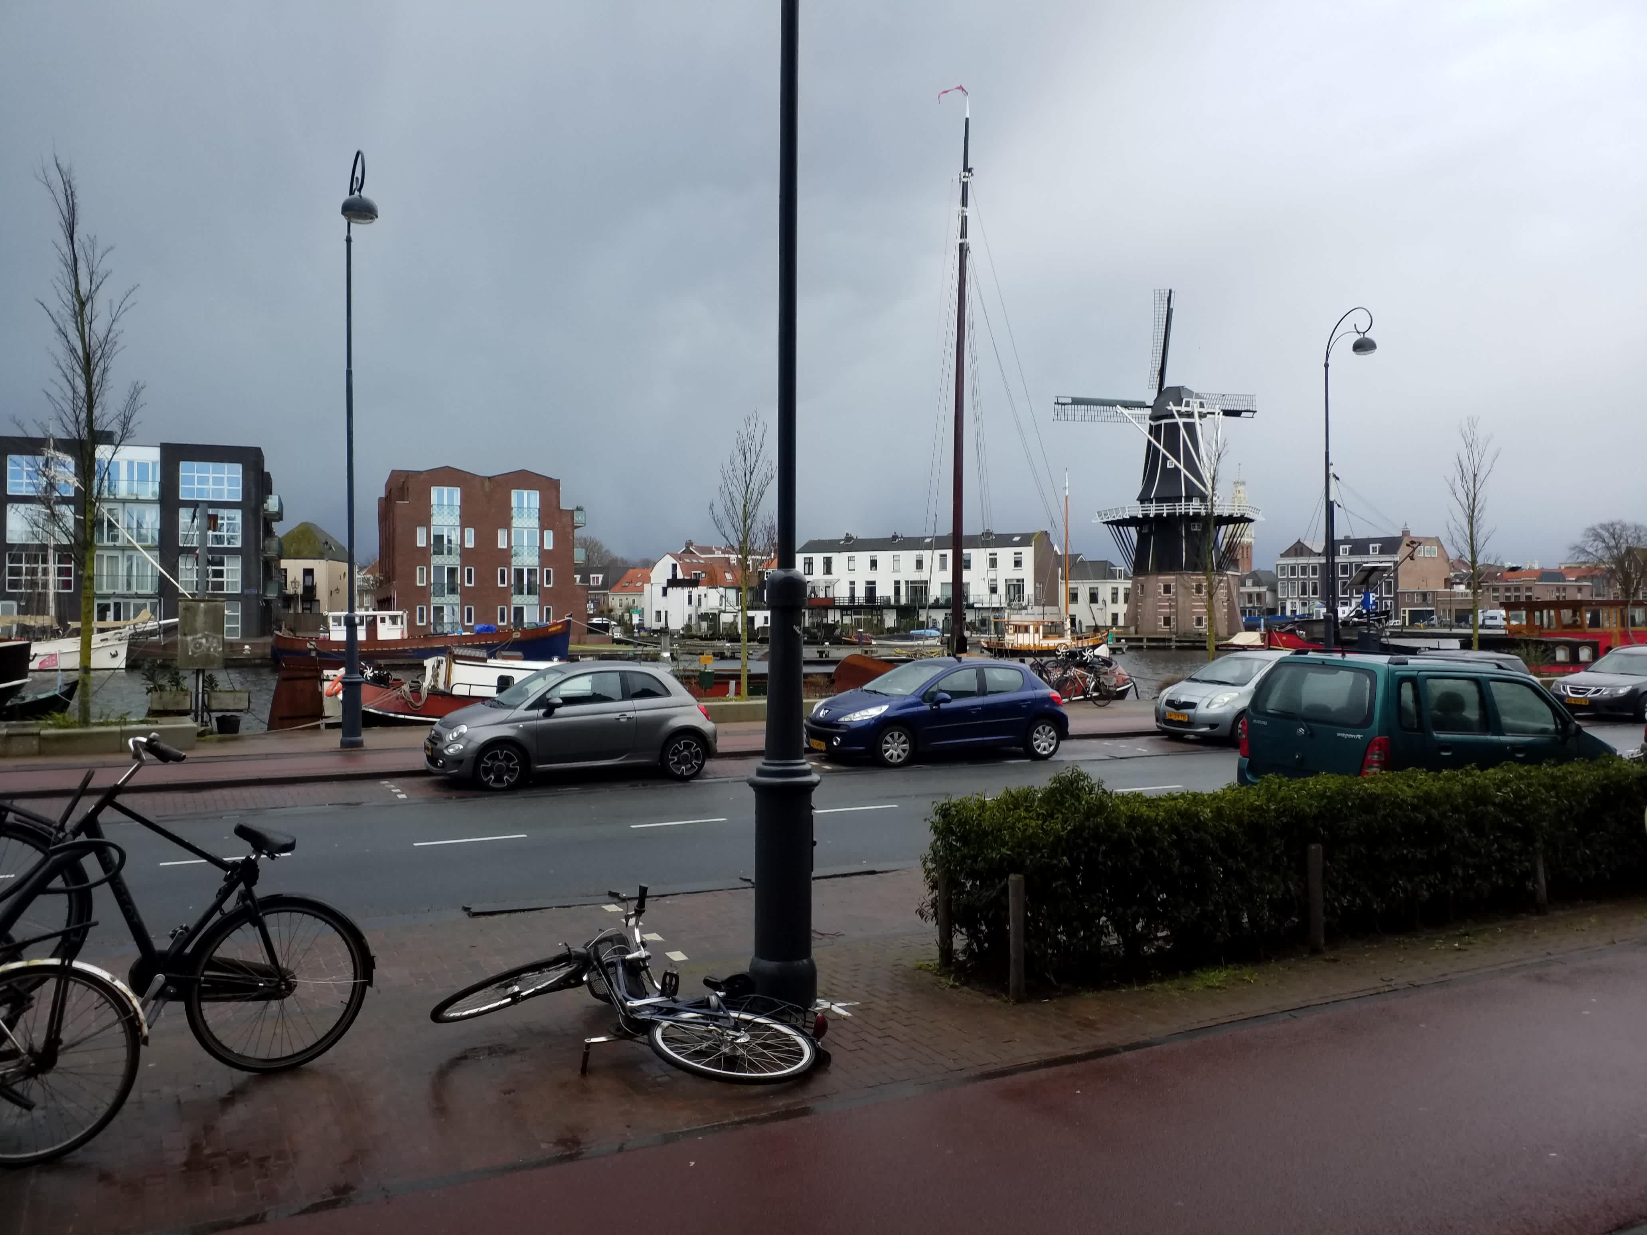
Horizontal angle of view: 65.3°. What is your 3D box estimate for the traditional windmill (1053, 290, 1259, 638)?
[{"bbox_3d":[32.758,-14.437,118.067,20.600,32.000,16.200,0,0,-7],"label":"traditional windmill"}]

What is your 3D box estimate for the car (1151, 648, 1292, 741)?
[{"bbox_3d":[7.475,1.365,22.194,3.750,1.530,1.700,0,0,-29],"label":"car"}]

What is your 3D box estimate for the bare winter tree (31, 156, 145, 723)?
[{"bbox_3d":[-10.923,-2.646,19.112,1.750,8.440,1.750,0,0,-28],"label":"bare winter tree"}]

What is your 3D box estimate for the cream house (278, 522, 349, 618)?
[{"bbox_3d":[-41.800,-2.800,103.200,6.800,9.200,6.800,0,0,0],"label":"cream house"}]

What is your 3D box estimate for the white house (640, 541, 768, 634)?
[{"bbox_3d":[-12.300,-2.700,133.500,11.800,9.000,9.000,0,0,19],"label":"white house"}]

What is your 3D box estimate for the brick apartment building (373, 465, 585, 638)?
[{"bbox_3d":[-27.100,-4.550,100.200,13.600,12.700,12.000,0,0,-25],"label":"brick apartment building"}]

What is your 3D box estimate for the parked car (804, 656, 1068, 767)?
[{"bbox_3d":[1.720,1.350,19.260,4.030,1.472,1.750,0,0,-25],"label":"parked car"}]

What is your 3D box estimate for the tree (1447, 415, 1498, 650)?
[{"bbox_3d":[17.728,-1.863,35.009,1.500,7.240,1.500,0,0,-28],"label":"tree"}]

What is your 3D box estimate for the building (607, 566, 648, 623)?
[{"bbox_3d":[-18.900,-1.650,142.000,7.000,6.900,8.000,0,0,22],"label":"building"}]

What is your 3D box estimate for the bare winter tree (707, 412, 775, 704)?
[{"bbox_3d":[-1.598,-1.206,25.206,1.300,5.690,1.300,0,0,0],"label":"bare winter tree"}]

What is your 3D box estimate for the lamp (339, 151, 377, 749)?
[{"bbox_3d":[-6.819,-2.394,18.799,0.540,8.640,1.550,0,0,-28],"label":"lamp"}]

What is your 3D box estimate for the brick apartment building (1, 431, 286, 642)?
[{"bbox_3d":[-44.550,-4.600,83.900,16.500,12.400,12.000,0,0,-21],"label":"brick apartment building"}]

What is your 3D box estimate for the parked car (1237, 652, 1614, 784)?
[{"bbox_3d":[5.590,1.160,11.340,3.520,1.680,1.620,0,0,-26],"label":"parked car"}]

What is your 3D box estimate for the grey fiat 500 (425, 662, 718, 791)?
[{"bbox_3d":[-3.215,1.316,16.294,3.570,1.490,1.660,0,0,-27],"label":"grey fiat 500"}]

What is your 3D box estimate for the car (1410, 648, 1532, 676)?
[{"bbox_3d":[11.995,1.399,24.594,4.200,1.520,1.750,0,0,-28],"label":"car"}]

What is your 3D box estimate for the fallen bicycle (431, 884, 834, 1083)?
[{"bbox_3d":[-0.766,1.552,5.643,1.680,0.580,1.000,3,5,20],"label":"fallen bicycle"}]

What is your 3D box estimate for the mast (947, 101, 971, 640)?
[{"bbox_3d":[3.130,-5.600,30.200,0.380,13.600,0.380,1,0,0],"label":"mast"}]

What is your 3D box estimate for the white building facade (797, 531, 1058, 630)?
[{"bbox_3d":[10.800,-3.400,137.000,27.500,10.200,9.000,0,0,30],"label":"white building facade"}]

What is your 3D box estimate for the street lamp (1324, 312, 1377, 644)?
[{"bbox_3d":[11.450,-2.380,28.000,0.530,8.670,1.500,0,0,-27],"label":"street lamp"}]

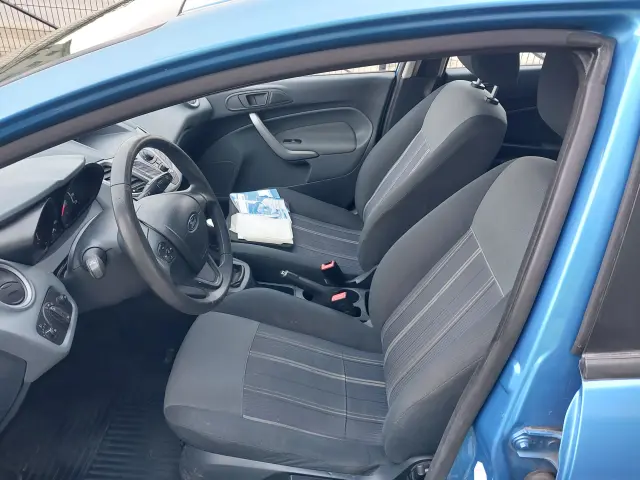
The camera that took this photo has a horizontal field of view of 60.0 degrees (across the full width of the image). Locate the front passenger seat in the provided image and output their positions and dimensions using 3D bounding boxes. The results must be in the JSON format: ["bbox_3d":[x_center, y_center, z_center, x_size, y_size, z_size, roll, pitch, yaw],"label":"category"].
[{"bbox_3d":[0.142,-0.240,1.731,0.850,0.905,0.510,3,30,3],"label":"front passenger seat"}]

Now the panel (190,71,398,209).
[{"bbox_3d":[-0.146,-0.362,2.054,0.810,0.540,0.110,3,30,3],"label":"panel"}]

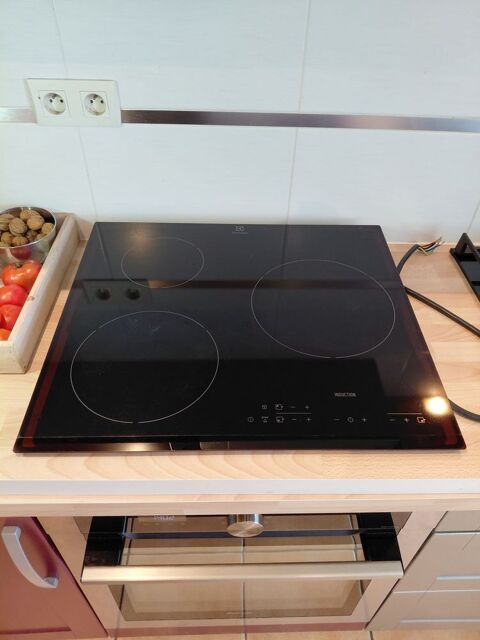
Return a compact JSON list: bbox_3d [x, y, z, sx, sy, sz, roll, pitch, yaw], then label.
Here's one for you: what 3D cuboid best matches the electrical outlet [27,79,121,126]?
[{"bbox_3d":[-0.287,-0.378,0.805,0.152,0.080,0.012,1,46,0],"label":"electrical outlet"}]

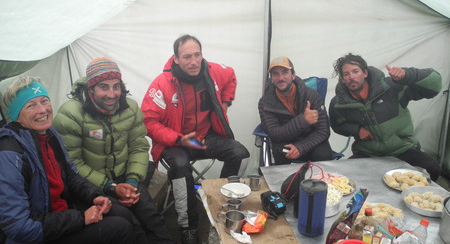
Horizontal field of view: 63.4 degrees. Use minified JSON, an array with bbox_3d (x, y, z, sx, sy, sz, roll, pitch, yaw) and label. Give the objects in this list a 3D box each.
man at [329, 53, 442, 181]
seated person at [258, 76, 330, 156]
[{"bbox_3d":[1.020,0.084,2.462,0.700,1.060,0.680,3,17,10],"label":"man"},{"bbox_3d":[0.470,0.079,2.513,0.540,1.030,0.700,3,17,10],"label":"seated person"}]

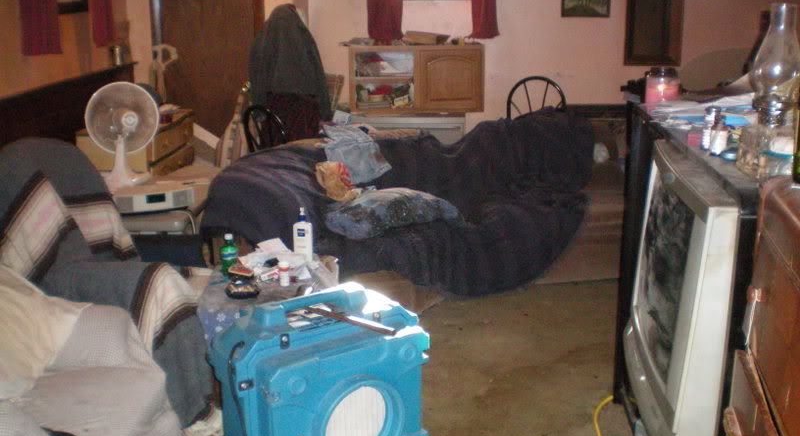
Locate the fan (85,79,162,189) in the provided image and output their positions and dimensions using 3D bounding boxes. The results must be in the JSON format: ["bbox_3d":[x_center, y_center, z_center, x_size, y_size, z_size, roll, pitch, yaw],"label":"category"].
[{"bbox_3d":[-1.453,-0.427,4.599,0.390,0.520,0.260,-7,14,-27],"label":"fan"}]

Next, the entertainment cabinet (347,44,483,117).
[{"bbox_3d":[0.119,-1.073,6.718,1.020,0.520,0.420,0,13,0],"label":"entertainment cabinet"}]

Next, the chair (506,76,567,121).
[{"bbox_3d":[0.956,-0.430,6.002,0.440,1.000,0.480,0,13,0],"label":"chair"}]

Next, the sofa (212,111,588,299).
[{"bbox_3d":[0.002,-0.138,5.025,2.100,0.860,0.950,3,13,12],"label":"sofa"}]

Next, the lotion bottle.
[{"bbox_3d":[-0.386,0.064,3.510,0.078,0.225,0.050,0,13,-2],"label":"lotion bottle"}]

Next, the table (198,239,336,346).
[{"bbox_3d":[-0.460,0.440,3.277,0.500,0.500,0.600,0,13,0],"label":"table"}]

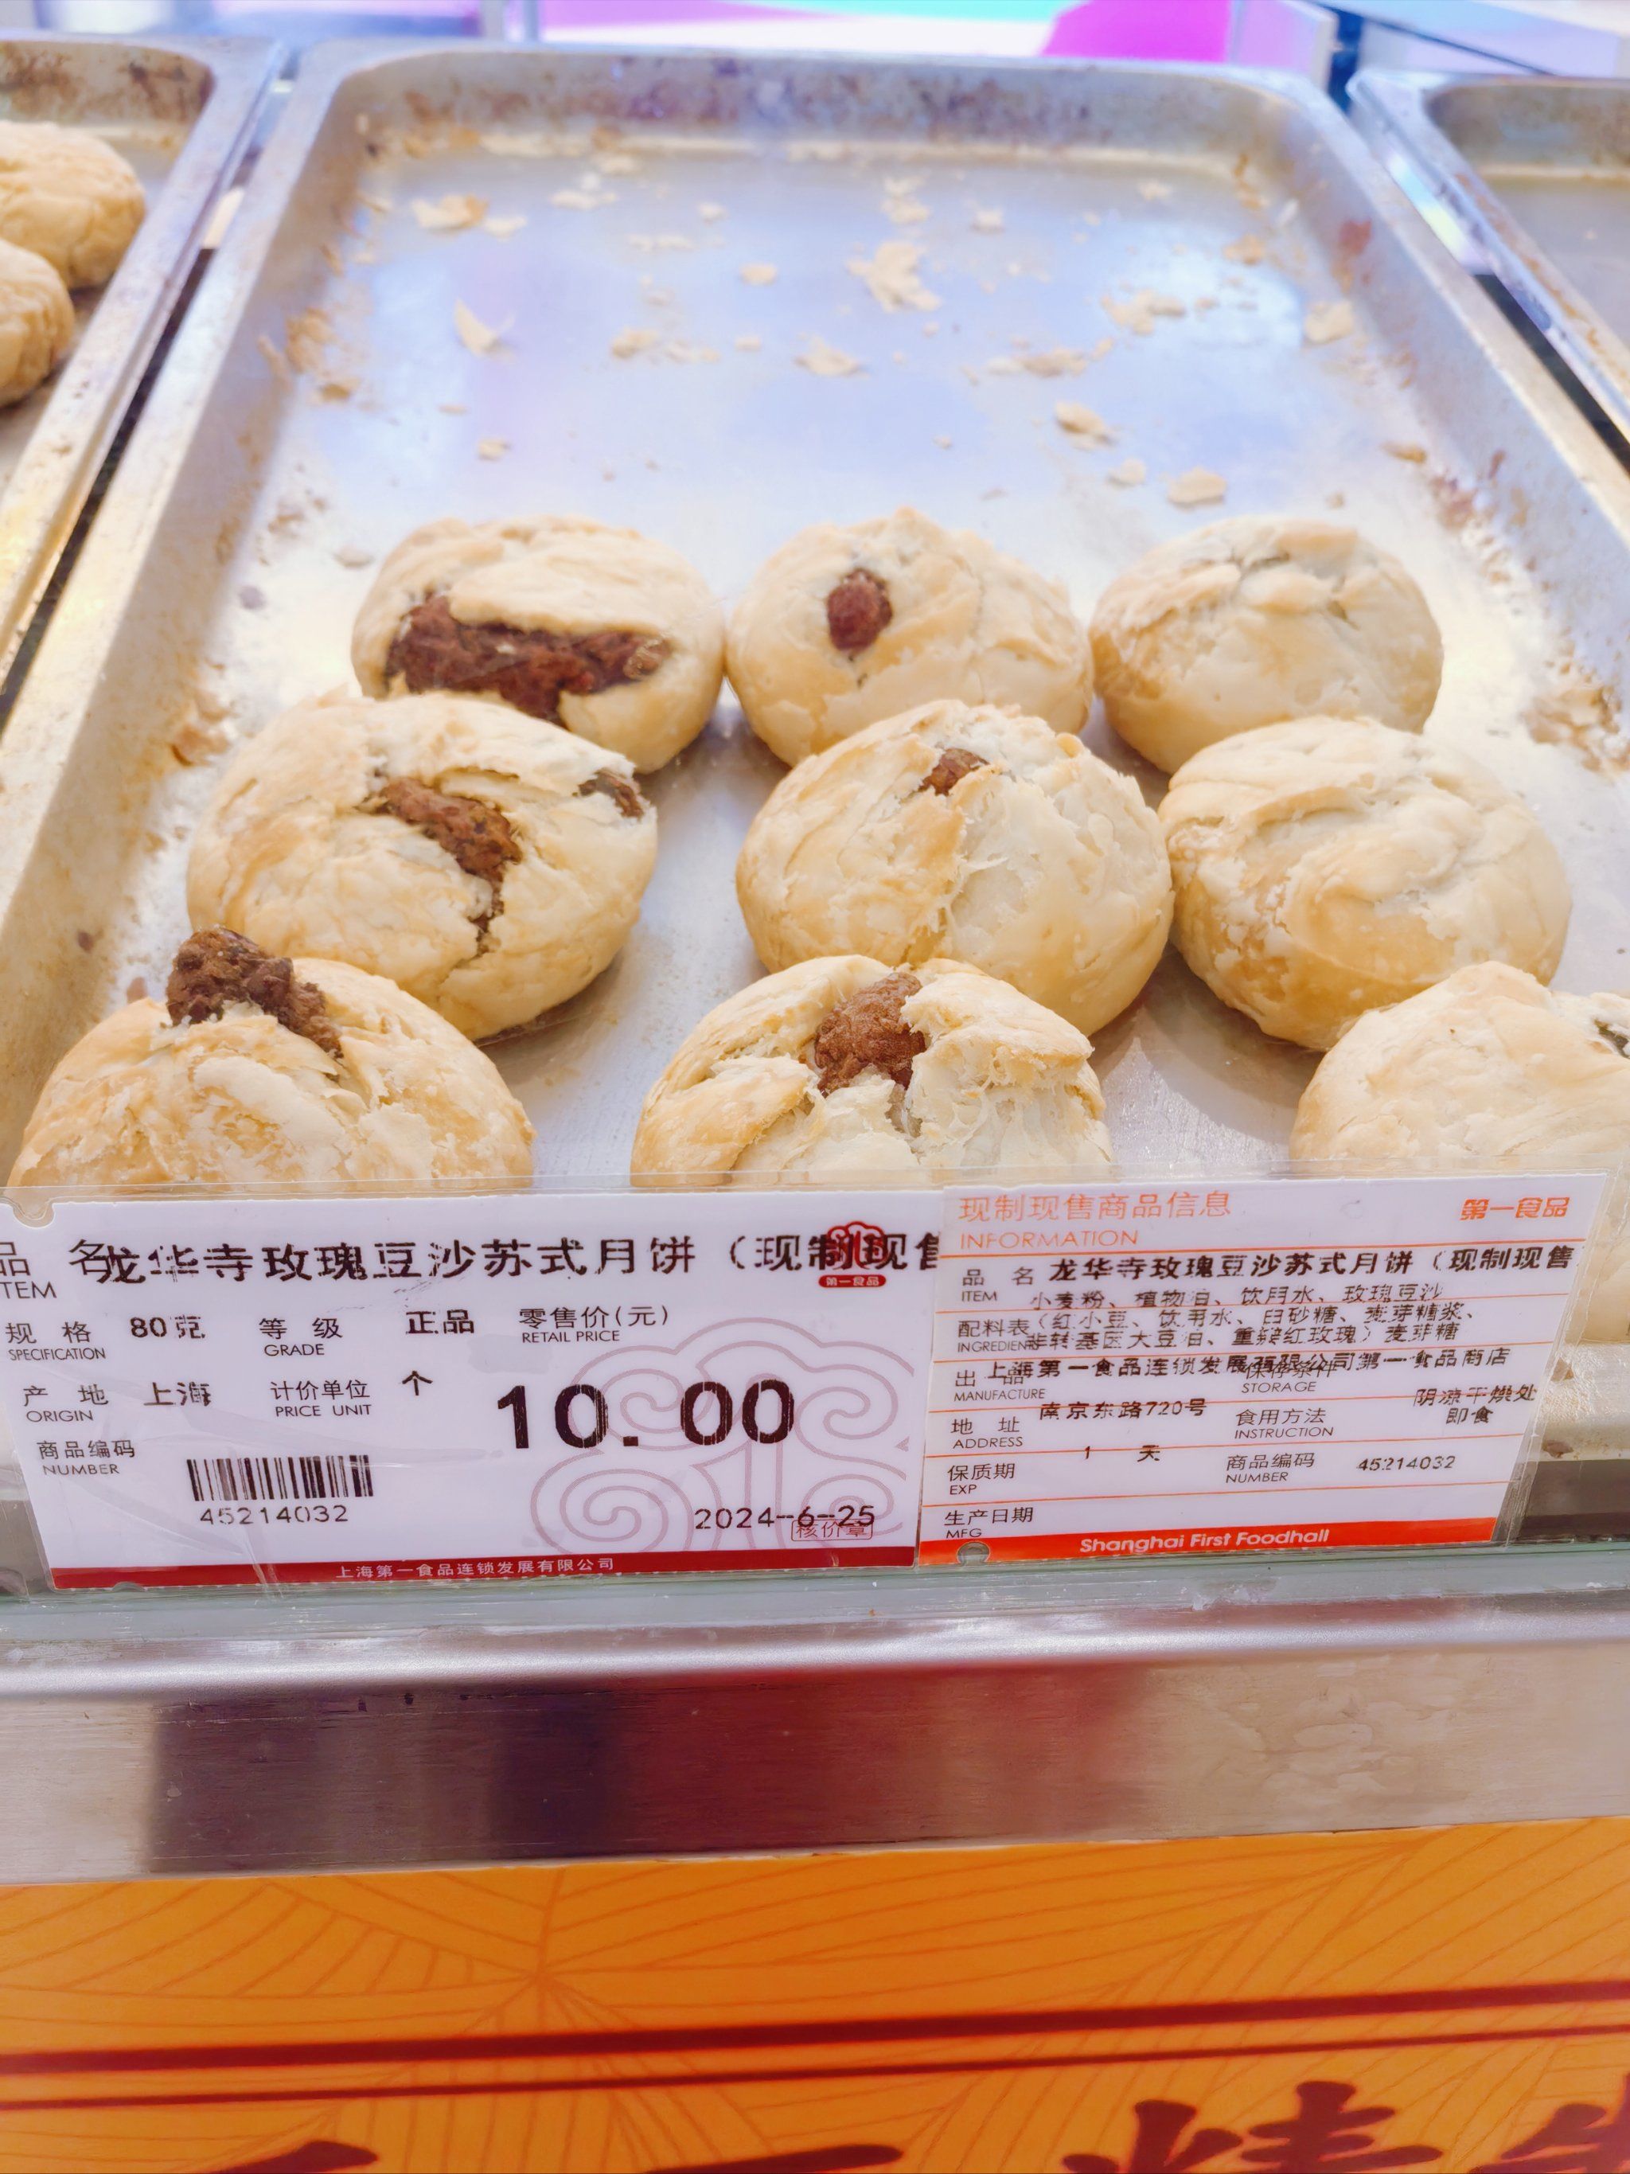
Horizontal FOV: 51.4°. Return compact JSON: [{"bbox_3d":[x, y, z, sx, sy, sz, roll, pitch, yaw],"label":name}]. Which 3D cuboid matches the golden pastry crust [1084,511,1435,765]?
[{"bbox_3d":[0.091,-0.090,0.340,0.069,0.039,0.069,-1,48,-4],"label":"golden pastry crust"}]

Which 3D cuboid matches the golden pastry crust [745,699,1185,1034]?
[{"bbox_3d":[0.024,-0.040,0.290,0.074,0.039,0.074,-1,48,-4],"label":"golden pastry crust"}]

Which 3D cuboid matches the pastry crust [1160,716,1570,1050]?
[{"bbox_3d":[0.094,-0.037,0.291,0.069,0.041,0.069,-1,48,-4],"label":"pastry crust"}]

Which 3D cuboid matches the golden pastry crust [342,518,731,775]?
[{"bbox_3d":[-0.054,-0.089,0.334,0.072,0.038,0.072,-1,48,-4],"label":"golden pastry crust"}]

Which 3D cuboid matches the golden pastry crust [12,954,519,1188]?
[{"bbox_3d":[-0.075,0.010,0.235,0.070,0.044,0.070,-1,48,-4],"label":"golden pastry crust"}]

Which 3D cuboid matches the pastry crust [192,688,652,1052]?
[{"bbox_3d":[-0.065,-0.039,0.284,0.077,0.039,0.077,-1,48,-4],"label":"pastry crust"}]

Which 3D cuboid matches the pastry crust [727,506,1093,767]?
[{"bbox_3d":[0.019,-0.091,0.339,0.073,0.040,0.073,-1,48,-4],"label":"pastry crust"}]

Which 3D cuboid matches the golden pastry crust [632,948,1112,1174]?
[{"bbox_3d":[0.008,0.009,0.243,0.069,0.042,0.069,-1,48,-4],"label":"golden pastry crust"}]

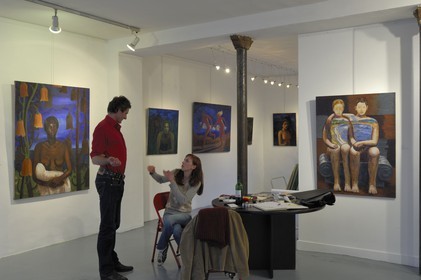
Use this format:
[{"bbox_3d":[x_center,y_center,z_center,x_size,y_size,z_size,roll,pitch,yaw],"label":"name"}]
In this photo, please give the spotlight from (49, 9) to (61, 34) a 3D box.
[{"bbox_3d":[-1.652,-1.261,4.470,0.125,0.265,0.170,-1,1,-27],"label":"spotlight"}]

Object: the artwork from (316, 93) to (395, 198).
[{"bbox_3d":[1.622,0.057,4.732,0.853,1.115,0.040,0,4,33],"label":"artwork"}]

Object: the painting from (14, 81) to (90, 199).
[{"bbox_3d":[-2.002,0.001,5.393,0.040,1.395,1.090,2,2,35],"label":"painting"}]

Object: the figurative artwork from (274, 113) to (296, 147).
[{"bbox_3d":[1.738,-0.229,9.778,0.573,0.760,0.035,0,2,33],"label":"figurative artwork"}]

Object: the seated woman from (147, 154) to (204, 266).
[{"bbox_3d":[-0.380,0.767,4.782,0.620,1.188,0.680,0,1,30],"label":"seated woman"}]

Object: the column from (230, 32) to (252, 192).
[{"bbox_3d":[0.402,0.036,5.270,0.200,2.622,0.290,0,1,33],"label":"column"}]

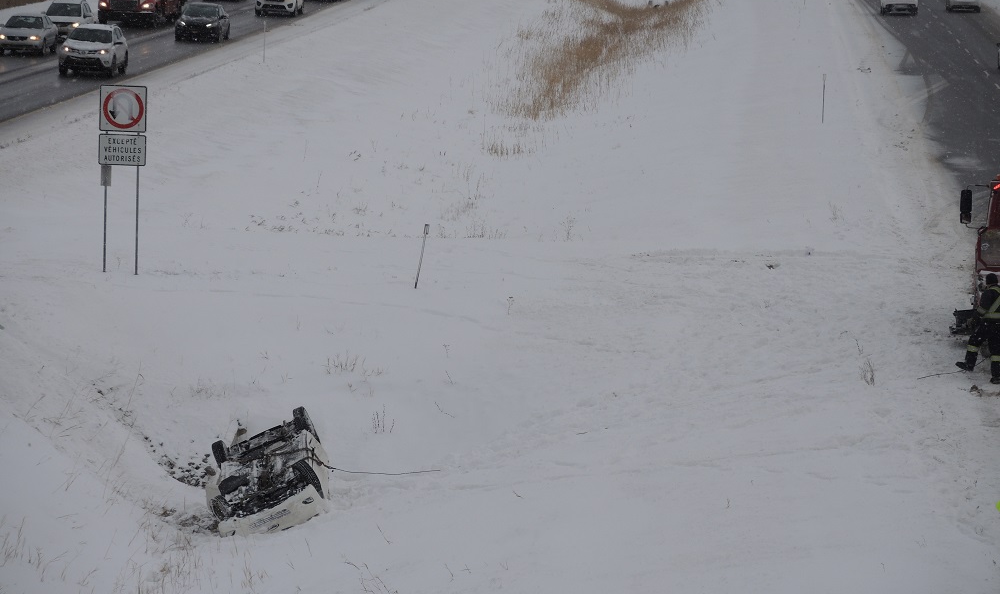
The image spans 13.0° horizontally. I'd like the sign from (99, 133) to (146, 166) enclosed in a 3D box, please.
[{"bbox_3d":[-7.311,-2.846,85.000,0.900,0.600,0.030,1,6,-3],"label":"sign"}]

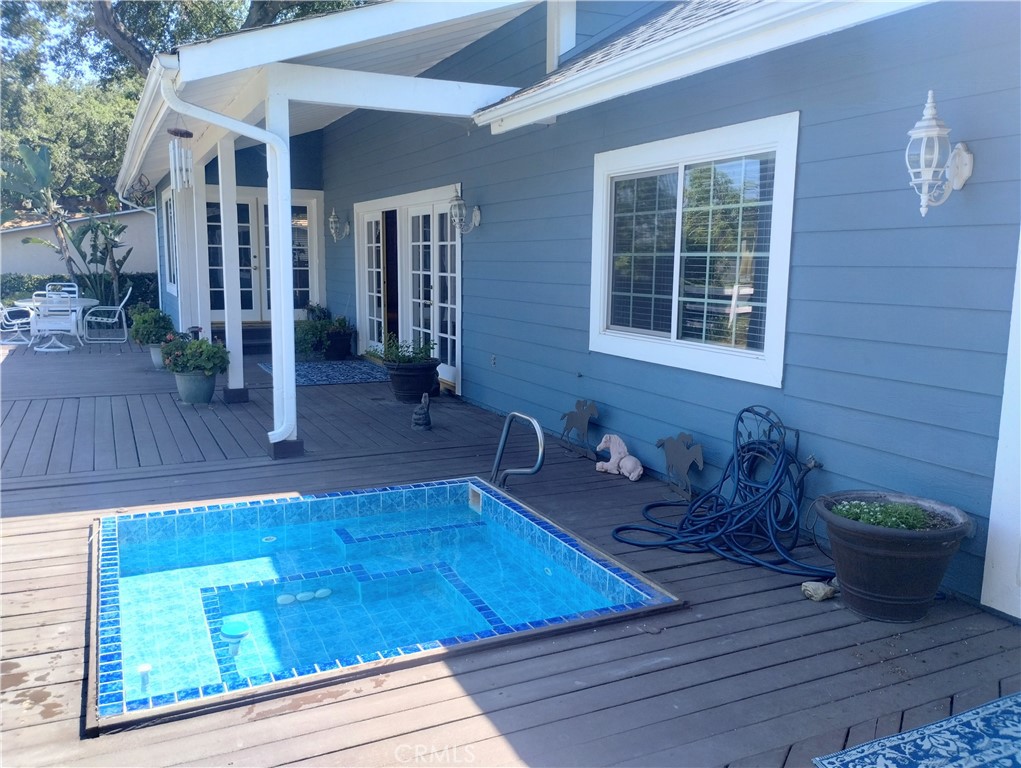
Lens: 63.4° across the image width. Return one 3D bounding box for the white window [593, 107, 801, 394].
[{"bbox_3d":[1.039,-0.829,5.274,0.050,1.448,2.014,-3,10,-25],"label":"white window"}]

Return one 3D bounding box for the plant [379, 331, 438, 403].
[{"bbox_3d":[-0.977,-0.162,8.099,0.570,0.667,0.570,1,9,0],"label":"plant"}]

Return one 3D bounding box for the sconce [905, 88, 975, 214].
[{"bbox_3d":[1.830,-0.976,3.532,0.325,0.520,0.190,-3,9,-26],"label":"sconce"}]

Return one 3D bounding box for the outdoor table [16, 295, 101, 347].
[{"bbox_3d":[-7.099,-0.959,12.898,1.310,0.680,1.310,-3,10,-25],"label":"outdoor table"}]

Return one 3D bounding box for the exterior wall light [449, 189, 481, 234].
[{"bbox_3d":[-0.453,-1.712,8.127,0.310,0.490,0.180,-3,9,-26],"label":"exterior wall light"}]

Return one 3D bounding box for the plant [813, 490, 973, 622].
[{"bbox_3d":[1.666,0.773,3.634,0.625,0.430,0.625,1,8,0],"label":"plant"}]

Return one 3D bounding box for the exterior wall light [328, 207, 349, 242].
[{"bbox_3d":[-2.562,-2.365,12.367,0.305,0.505,0.175,-3,9,-26],"label":"exterior wall light"}]

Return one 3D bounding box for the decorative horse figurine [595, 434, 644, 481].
[{"bbox_3d":[0.767,0.510,5.850,0.190,0.285,0.390,-6,10,-38],"label":"decorative horse figurine"}]

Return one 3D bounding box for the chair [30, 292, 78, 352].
[{"bbox_3d":[-6.811,-0.951,12.315,0.630,0.849,0.700,-3,10,-24],"label":"chair"}]

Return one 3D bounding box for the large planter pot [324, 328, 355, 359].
[{"bbox_3d":[-2.643,-0.603,12.574,0.430,0.450,0.430,1,8,0],"label":"large planter pot"}]

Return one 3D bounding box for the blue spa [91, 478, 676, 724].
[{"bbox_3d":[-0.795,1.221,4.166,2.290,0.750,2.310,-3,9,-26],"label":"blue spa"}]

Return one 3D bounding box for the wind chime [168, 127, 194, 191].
[{"bbox_3d":[-2.276,-1.560,5.720,0.180,0.440,0.180,-3,9,-26],"label":"wind chime"}]

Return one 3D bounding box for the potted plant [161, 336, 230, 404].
[{"bbox_3d":[-3.032,-0.144,7.932,0.630,0.626,0.630,-3,10,-25],"label":"potted plant"}]

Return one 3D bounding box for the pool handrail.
[{"bbox_3d":[0.039,0.445,5.308,0.060,0.550,0.750,-3,9,-26],"label":"pool handrail"}]

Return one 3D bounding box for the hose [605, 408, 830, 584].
[{"bbox_3d":[1.090,0.494,4.155,0.903,0.632,1.174,-3,10,-25],"label":"hose"}]

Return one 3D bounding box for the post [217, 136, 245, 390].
[{"bbox_3d":[-2.643,-1.095,7.795,0.151,2.358,0.140,-3,10,-25],"label":"post"}]

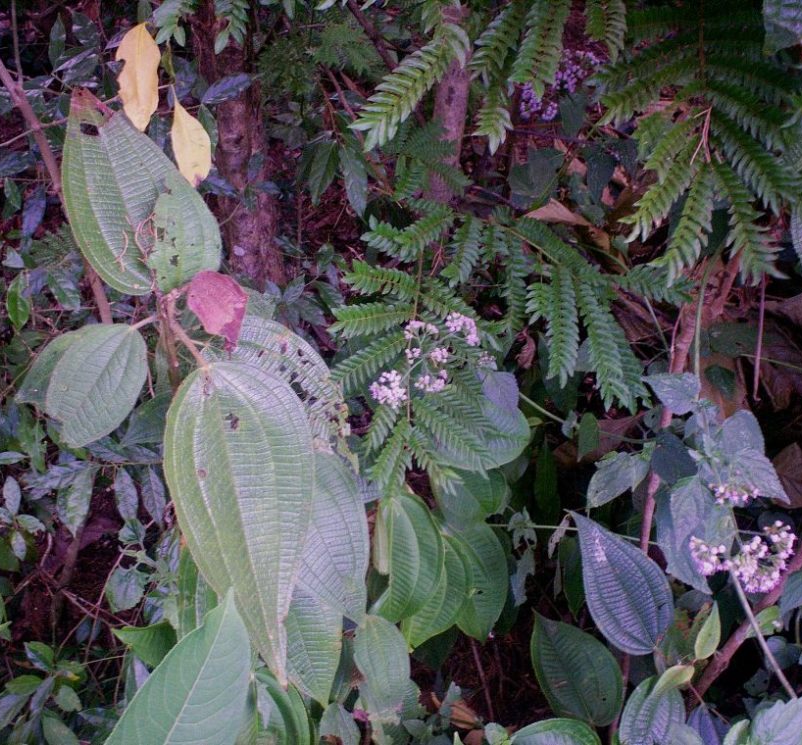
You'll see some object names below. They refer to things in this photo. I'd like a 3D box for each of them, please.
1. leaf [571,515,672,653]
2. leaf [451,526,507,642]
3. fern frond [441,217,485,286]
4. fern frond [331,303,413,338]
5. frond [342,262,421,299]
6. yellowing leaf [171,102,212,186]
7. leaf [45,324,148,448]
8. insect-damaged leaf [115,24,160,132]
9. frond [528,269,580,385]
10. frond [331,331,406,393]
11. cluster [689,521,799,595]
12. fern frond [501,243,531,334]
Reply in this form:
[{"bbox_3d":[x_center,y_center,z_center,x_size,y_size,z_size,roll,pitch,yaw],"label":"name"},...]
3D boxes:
[{"bbox_3d":[0.193,0.184,0.900,0.077,0.030,0.144,-29,75,-8],"label":"leaf"},{"bbox_3d":[0.075,0.207,1.020,0.063,0.025,0.117,-1,73,-16],"label":"leaf"},{"bbox_3d":[0.070,-0.138,1.170,0.036,0.022,0.097,12,67,5],"label":"fern frond"},{"bbox_3d":[-0.029,-0.055,1.070,0.088,0.022,0.032,-11,65,5],"label":"fern frond"},{"bbox_3d":[-0.020,-0.101,1.130,0.084,0.033,0.030,9,6,3],"label":"frond"},{"bbox_3d":[-0.193,-0.210,0.950,0.033,0.081,0.025,-12,6,-7],"label":"yellowing leaf"},{"bbox_3d":[-0.250,0.011,0.850,0.078,0.107,0.035,27,6,0],"label":"leaf"},{"bbox_3d":[-0.242,-0.270,0.950,0.039,0.098,0.025,2,6,-6],"label":"insect-damaged leaf"},{"bbox_3d":[0.172,-0.049,1.100,0.035,0.026,0.139,2,69,-5],"label":"frond"},{"bbox_3d":[-0.031,-0.016,1.060,0.088,0.022,0.033,-30,65,-5],"label":"frond"},{"bbox_3d":[0.297,0.160,0.900,0.094,0.062,0.062,11,30,20],"label":"cluster"},{"bbox_3d":[0.127,-0.093,1.150,0.033,0.103,0.030,-3,6,-1],"label":"fern frond"}]

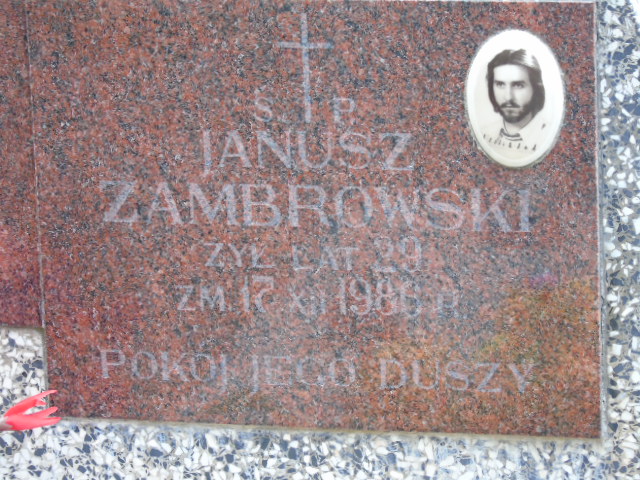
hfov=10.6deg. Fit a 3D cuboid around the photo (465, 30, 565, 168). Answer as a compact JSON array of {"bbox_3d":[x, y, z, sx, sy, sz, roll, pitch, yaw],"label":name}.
[{"bbox_3d":[0.172,-0.125,3.034,0.089,0.125,0.010,2,16,12],"label":"photo"}]

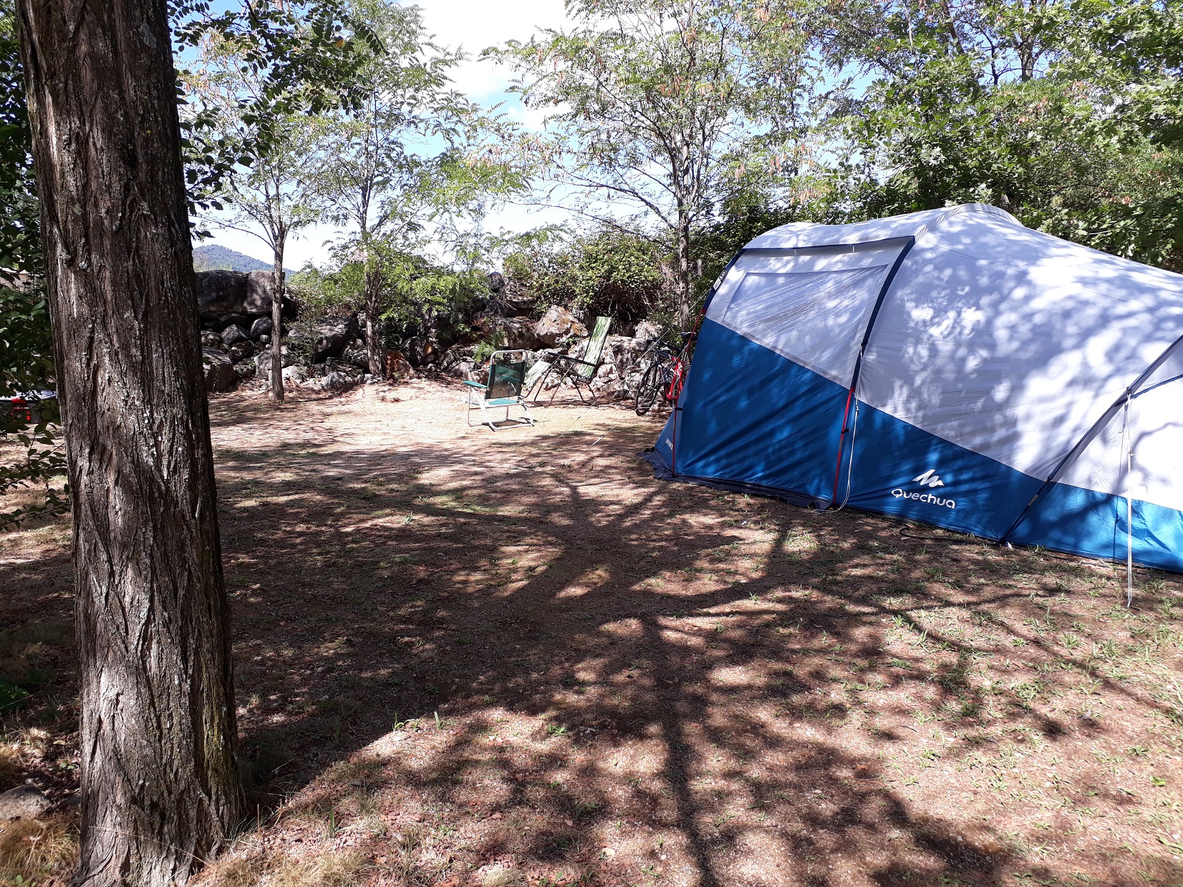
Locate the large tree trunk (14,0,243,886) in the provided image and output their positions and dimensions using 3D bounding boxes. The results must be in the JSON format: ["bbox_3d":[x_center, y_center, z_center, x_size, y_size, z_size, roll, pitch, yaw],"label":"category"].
[{"bbox_3d":[-1.170,0.020,2.390,0.390,2.220,0.390,-5,10,-26],"label":"large tree trunk"}]

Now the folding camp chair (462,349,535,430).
[{"bbox_3d":[-1.020,-0.615,10.130,0.580,0.860,0.620,-9,13,-43],"label":"folding camp chair"}]

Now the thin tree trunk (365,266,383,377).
[{"bbox_3d":[-3.530,-1.990,15.000,0.240,1.800,0.240,0,9,0],"label":"thin tree trunk"}]

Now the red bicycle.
[{"bbox_3d":[0.950,-0.890,11.400,0.570,0.990,1.660,18,16,26],"label":"red bicycle"}]

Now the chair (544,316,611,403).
[{"bbox_3d":[-0.280,-1.120,12.200,1.000,1.100,0.620,-4,10,-23],"label":"chair"}]

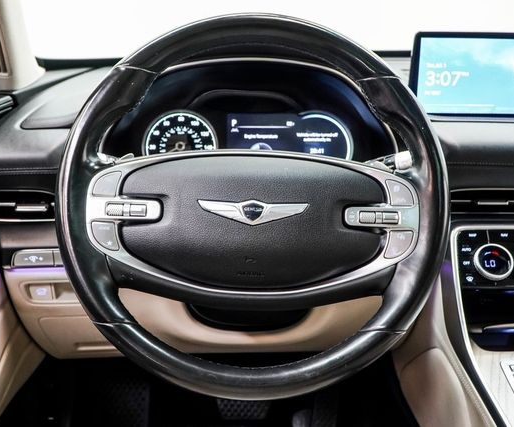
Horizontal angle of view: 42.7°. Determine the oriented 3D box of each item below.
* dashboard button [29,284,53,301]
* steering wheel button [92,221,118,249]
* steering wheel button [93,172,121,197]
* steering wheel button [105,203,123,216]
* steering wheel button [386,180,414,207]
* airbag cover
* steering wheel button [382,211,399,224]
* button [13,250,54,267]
[{"bbox_3d":[-0.262,0.096,0.800,0.028,0.019,0.015,0,8,-5],"label":"dashboard button"},{"bbox_3d":[-0.148,0.022,0.645,0.027,0.028,0.010,1,-6,0],"label":"steering wheel button"},{"bbox_3d":[-0.148,-0.029,0.649,0.029,0.025,0.010,1,-6,0],"label":"steering wheel button"},{"bbox_3d":[-0.139,-0.003,0.646,0.018,0.013,0.010,1,-6,0],"label":"steering wheel button"},{"bbox_3d":[0.141,-0.020,0.650,0.028,0.025,0.010,1,-6,0],"label":"steering wheel button"},{"bbox_3d":[-0.004,0.009,0.648,0.262,0.131,0.050,1,-6,0],"label":"airbag cover"},{"bbox_3d":[0.132,0.004,0.646,0.018,0.014,0.010,1,-6,0],"label":"steering wheel button"},{"bbox_3d":[-0.272,0.055,0.800,0.050,0.019,0.018,0,8,-5],"label":"button"}]

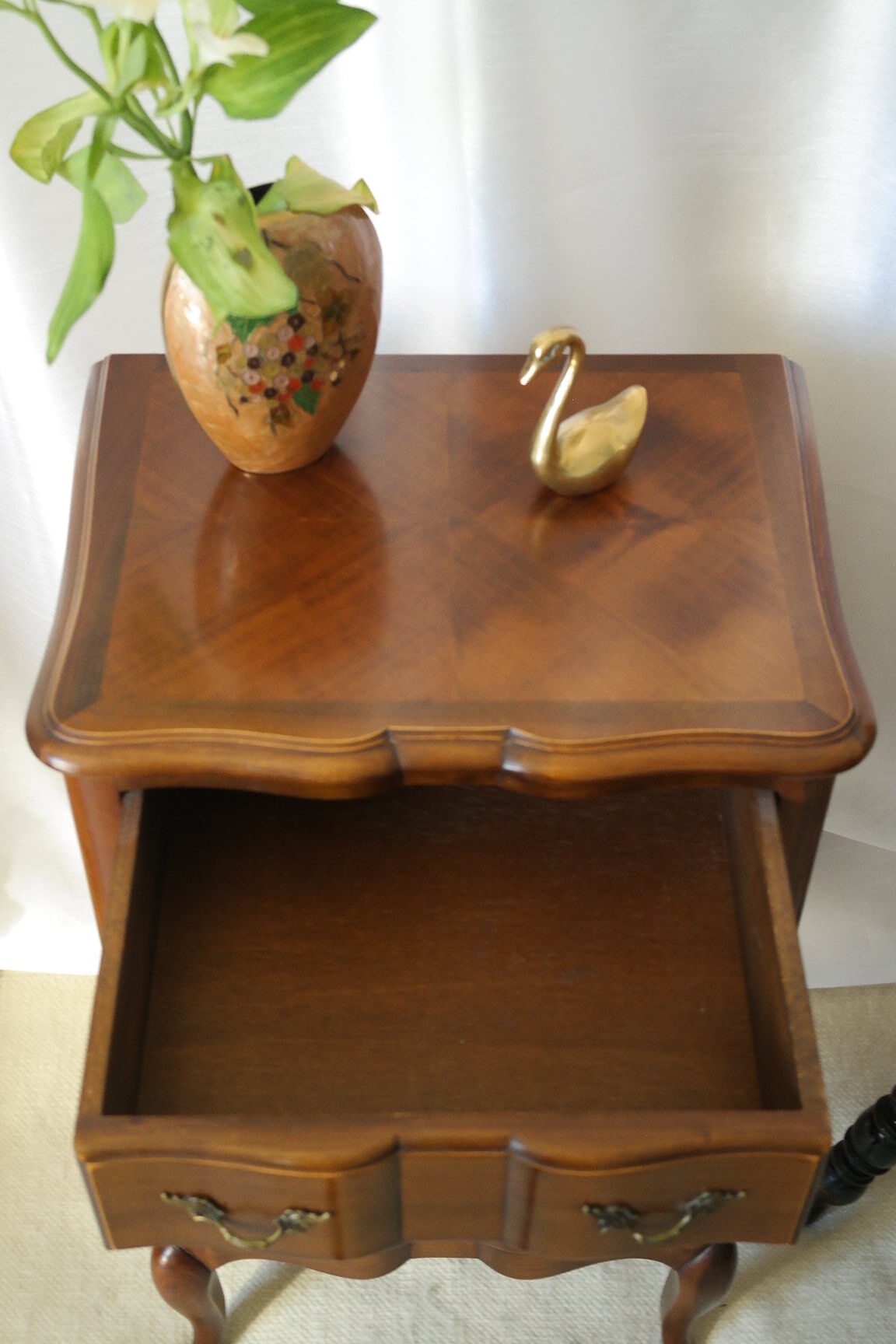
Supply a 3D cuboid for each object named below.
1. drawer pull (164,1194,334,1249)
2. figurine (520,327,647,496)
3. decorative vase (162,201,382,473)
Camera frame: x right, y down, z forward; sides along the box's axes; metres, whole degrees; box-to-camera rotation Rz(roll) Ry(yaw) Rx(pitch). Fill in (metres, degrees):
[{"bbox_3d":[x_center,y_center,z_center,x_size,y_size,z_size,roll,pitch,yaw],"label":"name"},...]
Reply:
[{"bbox_3d":[-0.093,0.256,0.844,0.077,0.027,0.016,5,48,3],"label":"drawer pull"},{"bbox_3d":[0.076,-0.145,1.010,0.072,0.113,0.045,-5,48,-5],"label":"figurine"},{"bbox_3d":[-0.093,-0.186,1.004,0.125,0.175,0.072,-18,51,-16],"label":"decorative vase"}]

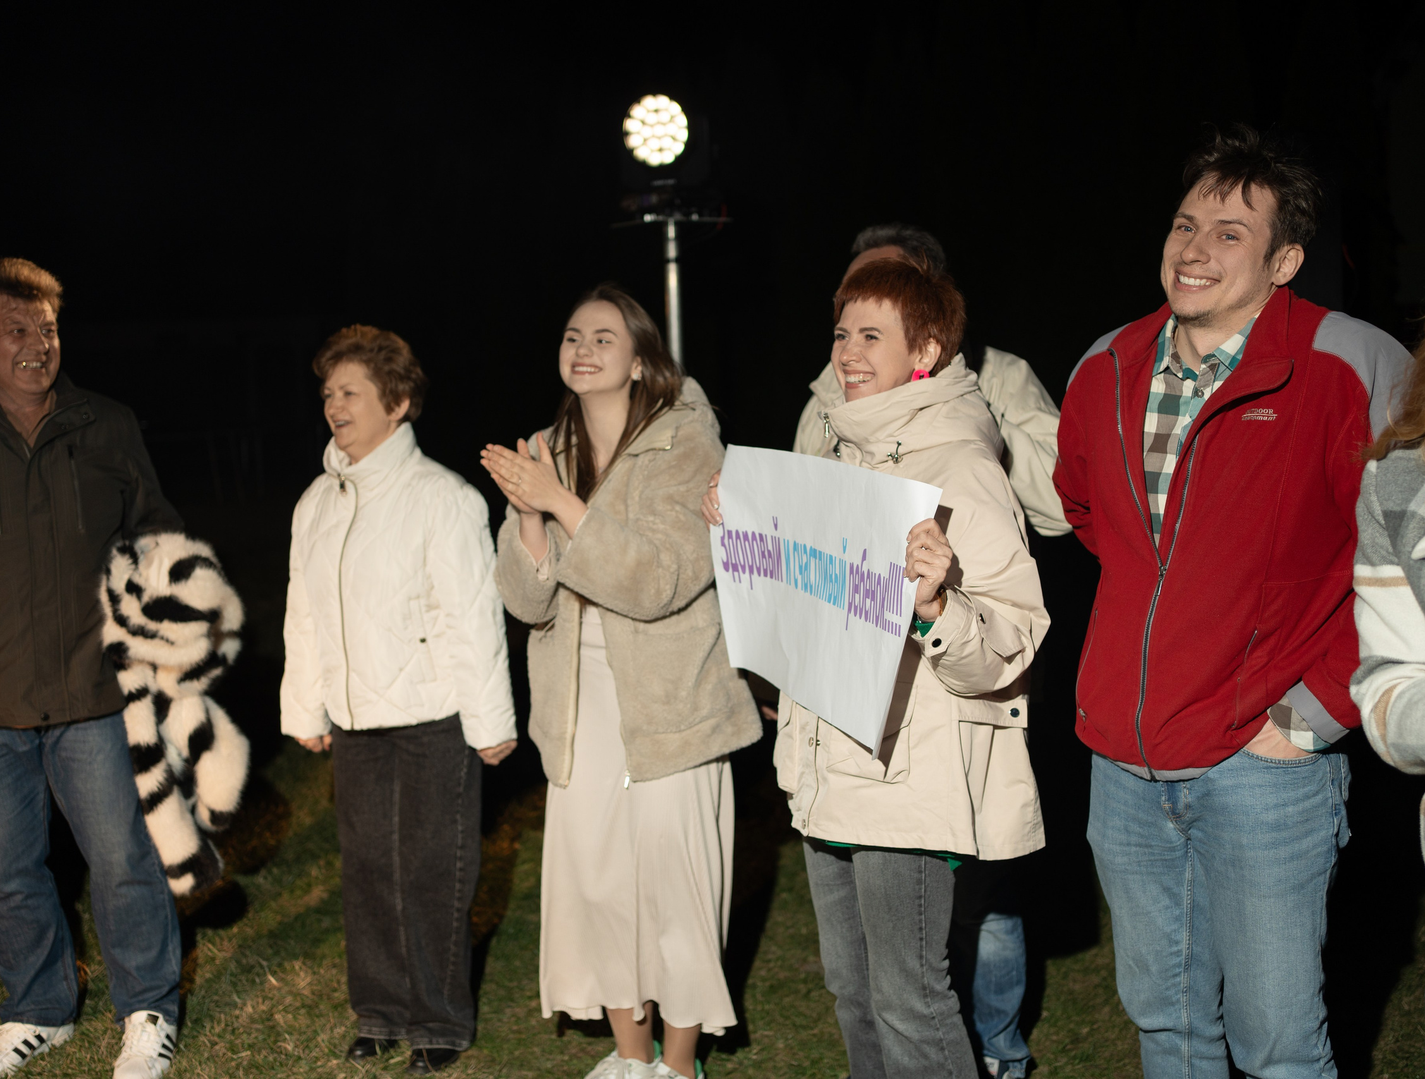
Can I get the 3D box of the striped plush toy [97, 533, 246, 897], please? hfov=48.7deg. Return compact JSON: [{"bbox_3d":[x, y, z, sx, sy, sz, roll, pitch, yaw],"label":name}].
[{"bbox_3d":[-1.170,0.379,3.430,0.330,0.770,0.280,-3,6,-9],"label":"striped plush toy"}]

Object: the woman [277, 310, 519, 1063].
[{"bbox_3d":[-0.687,0.345,3.400,0.560,1.610,0.360,1,6,28],"label":"woman"}]

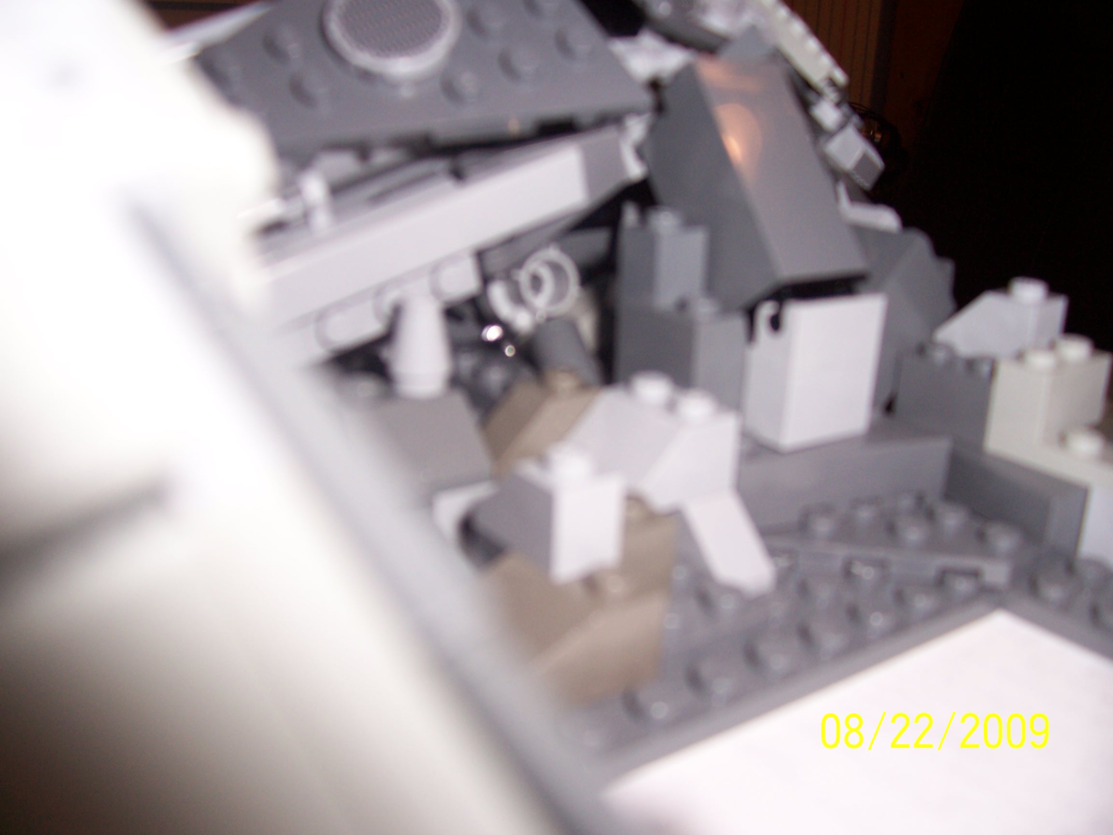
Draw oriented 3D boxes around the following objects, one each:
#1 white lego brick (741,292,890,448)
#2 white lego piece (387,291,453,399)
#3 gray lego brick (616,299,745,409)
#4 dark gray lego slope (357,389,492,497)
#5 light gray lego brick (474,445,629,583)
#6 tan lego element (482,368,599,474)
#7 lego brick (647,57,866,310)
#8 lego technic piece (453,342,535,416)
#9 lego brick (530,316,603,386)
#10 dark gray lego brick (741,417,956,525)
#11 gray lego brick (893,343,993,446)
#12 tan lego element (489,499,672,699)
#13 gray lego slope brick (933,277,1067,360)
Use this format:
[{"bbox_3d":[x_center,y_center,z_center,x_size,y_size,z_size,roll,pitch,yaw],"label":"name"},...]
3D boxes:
[{"bbox_3d":[0.034,-0.007,0.145,0.016,0.019,0.008,-12,23,-33],"label":"white lego brick"},{"bbox_3d":[-0.018,-0.009,0.143,0.008,0.011,0.008,1,19,0],"label":"white lego piece"},{"bbox_3d":[0.016,-0.010,0.140,0.008,0.012,0.016,-11,21,-33],"label":"gray lego brick"},{"bbox_3d":[-0.019,0.002,0.141,0.016,0.011,0.016,-12,23,-33],"label":"dark gray lego slope"},{"bbox_3d":[-0.002,0.008,0.113,0.008,0.011,0.016,-11,21,-33],"label":"light gray lego brick"},{"bbox_3d":[-0.003,0.001,0.135,0.016,0.011,0.008,-11,21,-33],"label":"tan lego element"},{"bbox_3d":[0.025,-0.030,0.145,0.016,0.030,0.016,-11,-13,-33],"label":"lego brick"},{"bbox_3d":[-0.010,-0.005,0.175,0.012,0.010,0.015,-12,23,-33],"label":"lego technic piece"},{"bbox_3d":[-0.001,-0.010,0.173,0.008,0.011,0.016,-12,23,-33],"label":"lego brick"},{"bbox_3d":[0.035,0.008,0.147,0.032,0.010,0.016,-10,22,-28],"label":"dark gray lego brick"},{"bbox_3d":[0.061,-0.005,0.160,0.016,0.011,0.016,-14,24,-32],"label":"gray lego brick"},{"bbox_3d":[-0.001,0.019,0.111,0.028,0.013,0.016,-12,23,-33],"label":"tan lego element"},{"bbox_3d":[0.066,-0.015,0.163,0.008,0.011,0.016,-12,23,-33],"label":"gray lego slope brick"}]

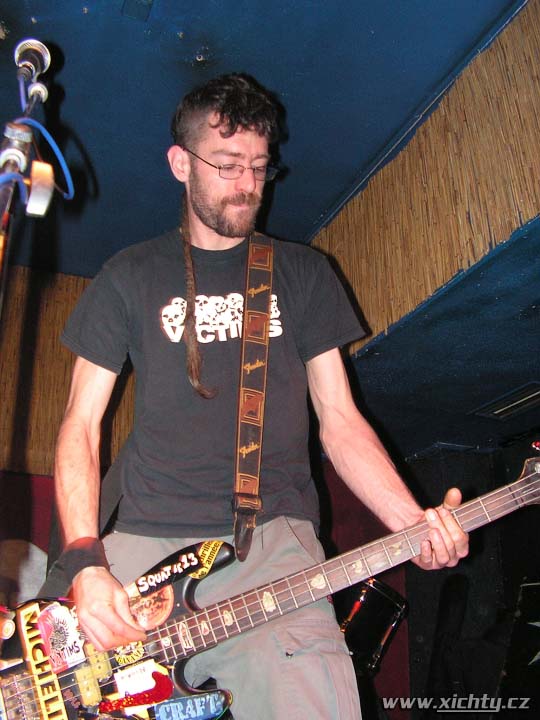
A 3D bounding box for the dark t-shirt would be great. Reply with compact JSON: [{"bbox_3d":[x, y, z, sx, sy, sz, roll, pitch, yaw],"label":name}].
[{"bbox_3d":[-0.113,0.045,1.515,0.600,0.650,0.270,3,-22,-9],"label":"dark t-shirt"}]

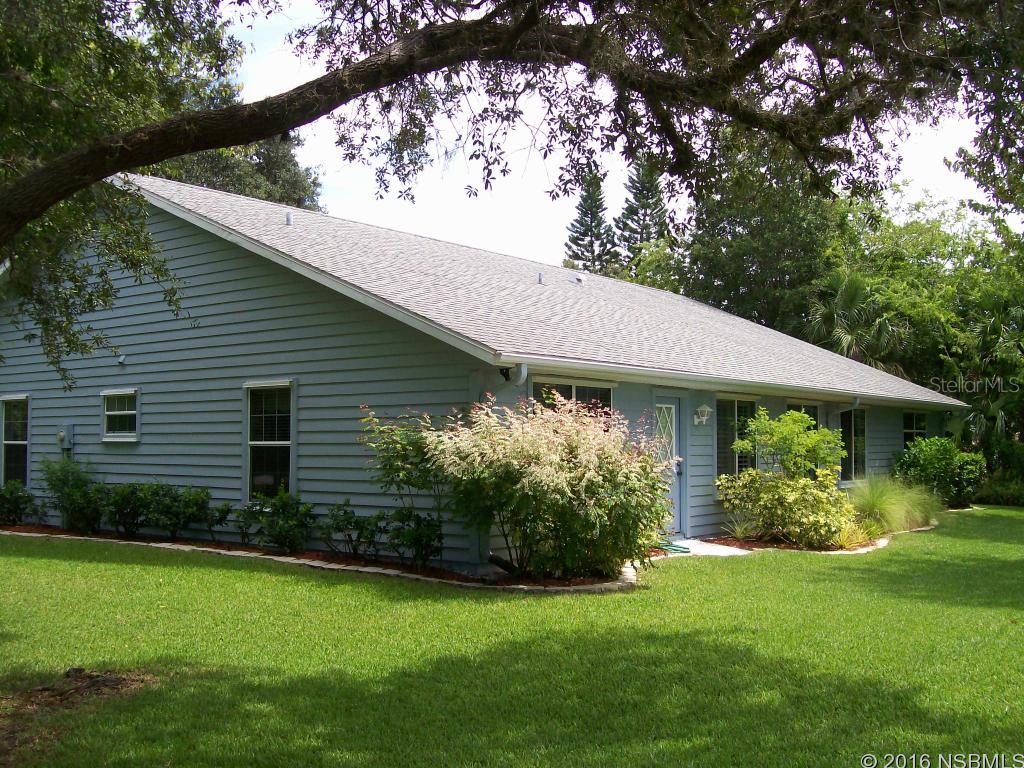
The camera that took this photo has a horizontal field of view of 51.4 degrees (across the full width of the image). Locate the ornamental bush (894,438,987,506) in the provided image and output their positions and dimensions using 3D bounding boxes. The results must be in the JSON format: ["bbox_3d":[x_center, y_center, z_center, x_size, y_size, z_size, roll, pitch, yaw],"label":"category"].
[{"bbox_3d":[9.900,2.050,24.700,1.850,1.650,2.200,-2,-4,38],"label":"ornamental bush"}]

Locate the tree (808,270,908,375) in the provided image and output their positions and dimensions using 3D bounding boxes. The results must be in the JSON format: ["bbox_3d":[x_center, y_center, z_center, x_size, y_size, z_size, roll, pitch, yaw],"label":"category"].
[{"bbox_3d":[10.600,-0.080,32.550,3.200,6.800,3.200,-2,-4,38],"label":"tree"}]

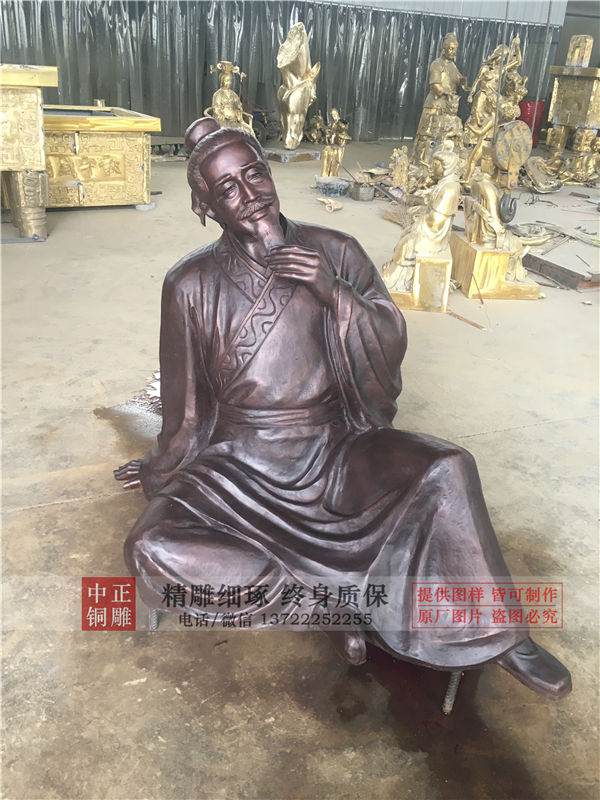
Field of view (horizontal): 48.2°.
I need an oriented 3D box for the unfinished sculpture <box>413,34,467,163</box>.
[{"bbox_3d":[2.243,-4.733,10.633,0.711,1.927,0.660,-16,32,-34],"label":"unfinished sculpture"}]

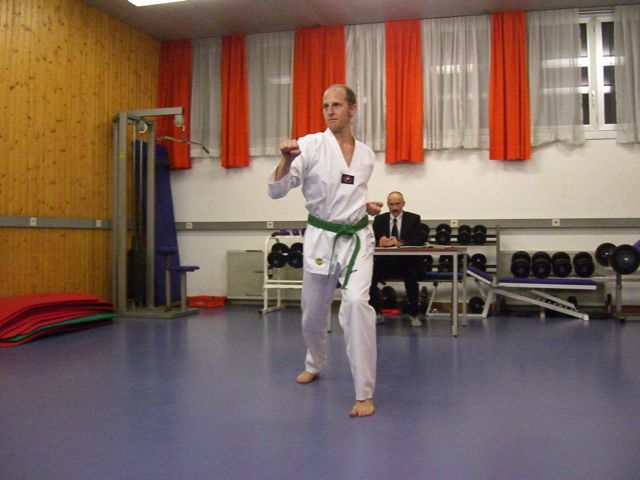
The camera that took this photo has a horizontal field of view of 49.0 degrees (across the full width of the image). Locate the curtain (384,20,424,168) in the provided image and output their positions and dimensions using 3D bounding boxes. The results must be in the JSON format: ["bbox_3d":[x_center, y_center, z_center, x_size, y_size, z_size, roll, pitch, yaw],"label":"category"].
[{"bbox_3d":[0.983,-1.721,8.170,0.450,1.680,0.120,0,0,15],"label":"curtain"}]

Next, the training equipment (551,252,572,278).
[{"bbox_3d":[2.585,0.267,7.520,0.205,0.205,0.350,0,13,15],"label":"training equipment"}]

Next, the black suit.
[{"bbox_3d":[0.770,0.220,7.030,0.550,1.040,0.600,0,0,12],"label":"black suit"}]

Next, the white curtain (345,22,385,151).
[{"bbox_3d":[0.545,-1.810,8.330,0.480,1.550,0.110,0,0,15],"label":"white curtain"}]

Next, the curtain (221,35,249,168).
[{"bbox_3d":[-1.061,-1.725,8.720,0.340,1.670,0.120,0,0,15],"label":"curtain"}]

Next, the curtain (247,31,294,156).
[{"bbox_3d":[-0.594,-1.745,8.403,0.600,1.492,0.130,0,0,13],"label":"curtain"}]

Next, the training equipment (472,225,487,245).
[{"bbox_3d":[1.731,-0.053,7.600,0.145,0.145,0.300,0,15,14],"label":"training equipment"}]

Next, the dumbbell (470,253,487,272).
[{"bbox_3d":[1.723,0.250,7.600,0.155,0.155,0.300,0,15,14],"label":"dumbbell"}]

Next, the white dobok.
[{"bbox_3d":[-0.002,0.099,3.858,0.628,1.398,0.814,0,0,-14],"label":"white dobok"}]

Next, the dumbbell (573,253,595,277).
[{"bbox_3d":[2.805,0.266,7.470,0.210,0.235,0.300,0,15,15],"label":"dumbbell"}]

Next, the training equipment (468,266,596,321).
[{"bbox_3d":[2.225,0.545,7.360,1.290,0.530,0.420,0,0,15],"label":"training equipment"}]

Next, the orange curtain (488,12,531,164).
[{"bbox_3d":[2.097,-1.700,7.758,0.437,1.642,0.130,0,0,13],"label":"orange curtain"}]

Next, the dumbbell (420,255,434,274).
[{"bbox_3d":[1.176,0.283,7.792,0.165,0.165,0.290,0,28,13],"label":"dumbbell"}]

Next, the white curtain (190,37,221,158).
[{"bbox_3d":[-1.400,-1.755,8.650,0.430,1.500,0.110,0,0,15],"label":"white curtain"}]

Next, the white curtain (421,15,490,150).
[{"bbox_3d":[1.524,-1.758,7.895,0.762,1.503,0.130,0,0,13],"label":"white curtain"}]

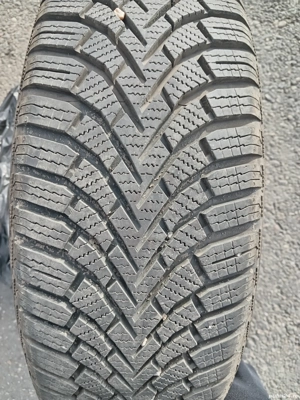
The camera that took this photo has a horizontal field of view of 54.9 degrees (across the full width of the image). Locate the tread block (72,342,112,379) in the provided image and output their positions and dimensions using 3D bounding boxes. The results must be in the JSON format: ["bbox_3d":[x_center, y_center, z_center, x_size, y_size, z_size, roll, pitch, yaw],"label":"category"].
[{"bbox_3d":[-0.043,0.124,0.227,0.014,0.009,0.040,-38,108,17],"label":"tread block"}]

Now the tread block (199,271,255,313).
[{"bbox_3d":[0.058,0.069,0.220,0.043,0.010,0.020,-21,106,-5],"label":"tread block"}]

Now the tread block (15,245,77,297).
[{"bbox_3d":[-0.070,0.047,0.194,0.050,0.013,0.029,13,103,13],"label":"tread block"}]

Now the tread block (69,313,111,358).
[{"bbox_3d":[-0.044,0.105,0.226,0.015,0.009,0.039,-41,105,15],"label":"tread block"}]

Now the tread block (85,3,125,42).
[{"bbox_3d":[-0.035,-0.147,0.238,0.040,0.009,0.021,37,69,17],"label":"tread block"}]

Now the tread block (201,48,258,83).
[{"bbox_3d":[0.063,-0.100,0.221,0.045,0.013,0.028,-3,73,-9],"label":"tread block"}]

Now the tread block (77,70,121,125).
[{"bbox_3d":[-0.031,-0.065,0.188,0.020,0.009,0.037,-44,80,-6],"label":"tread block"}]

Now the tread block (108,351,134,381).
[{"bbox_3d":[-0.020,0.129,0.229,0.010,0.009,0.033,-32,111,14],"label":"tread block"}]

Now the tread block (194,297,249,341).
[{"bbox_3d":[0.051,0.083,0.206,0.047,0.013,0.018,-13,111,-14],"label":"tread block"}]

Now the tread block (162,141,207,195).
[{"bbox_3d":[0.020,-0.020,0.184,0.037,0.009,0.017,-39,93,-7],"label":"tread block"}]

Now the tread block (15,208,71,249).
[{"bbox_3d":[-0.073,0.019,0.201,0.042,0.010,0.018,16,96,2],"label":"tread block"}]

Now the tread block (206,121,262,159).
[{"bbox_3d":[0.060,-0.042,0.208,0.042,0.012,0.025,-9,85,-9],"label":"tread block"}]

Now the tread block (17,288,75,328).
[{"bbox_3d":[-0.076,0.077,0.212,0.042,0.010,0.019,22,106,-2],"label":"tread block"}]

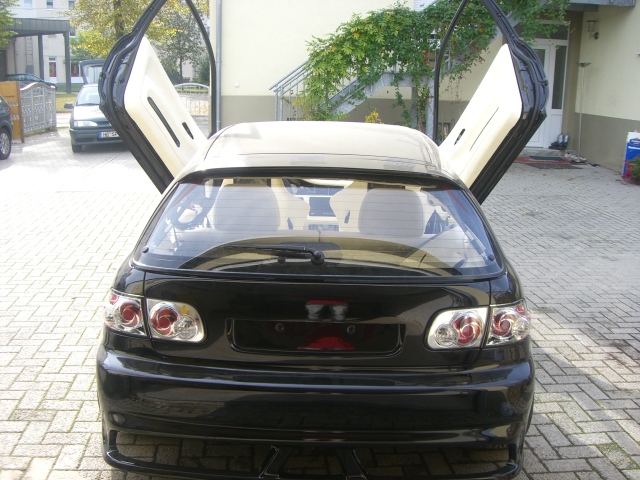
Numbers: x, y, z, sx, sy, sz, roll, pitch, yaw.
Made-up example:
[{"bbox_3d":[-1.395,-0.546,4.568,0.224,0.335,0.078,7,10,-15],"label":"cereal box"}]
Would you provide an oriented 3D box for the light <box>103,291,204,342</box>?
[{"bbox_3d":[-0.606,0.271,2.555,0.390,0.145,0.160,5,13,16],"label":"light"}]

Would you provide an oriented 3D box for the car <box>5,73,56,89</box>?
[{"bbox_3d":[-23.245,-12.672,56.707,4.250,1.430,1.700,1,13,0],"label":"car"}]

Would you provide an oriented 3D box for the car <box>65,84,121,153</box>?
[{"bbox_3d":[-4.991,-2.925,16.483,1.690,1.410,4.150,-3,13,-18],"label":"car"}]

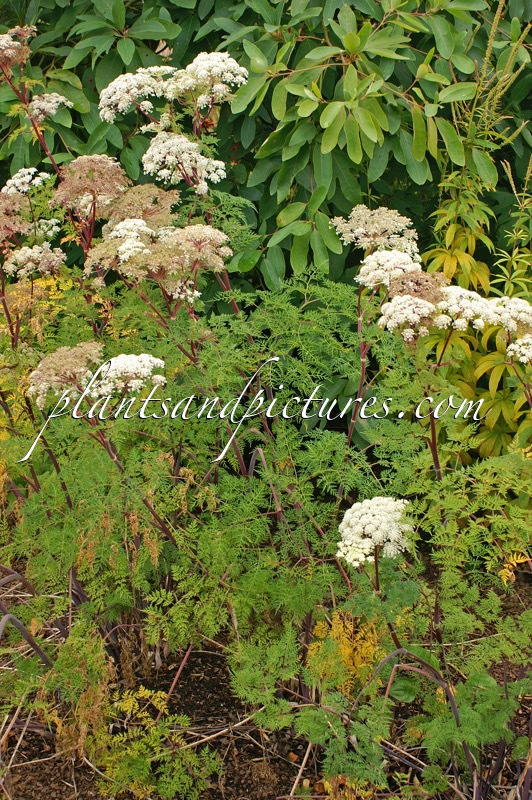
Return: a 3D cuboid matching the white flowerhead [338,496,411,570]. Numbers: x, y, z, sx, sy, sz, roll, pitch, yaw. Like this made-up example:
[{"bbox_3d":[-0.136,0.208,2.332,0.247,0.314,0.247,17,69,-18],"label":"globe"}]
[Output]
[{"bbox_3d":[0.233,0.287,2.500,0.160,0.115,0.152,0,15,0],"label":"white flowerhead"}]

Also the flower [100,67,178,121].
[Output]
[{"bbox_3d":[-0.284,-0.675,2.550,0.170,0.100,0.155,-12,15,3],"label":"flower"}]

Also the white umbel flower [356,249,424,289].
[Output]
[{"bbox_3d":[0.289,-0.308,2.700,0.154,0.082,0.146,0,15,0],"label":"white umbel flower"}]

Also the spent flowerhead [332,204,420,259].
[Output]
[{"bbox_3d":[0.249,-0.379,2.600,0.195,0.100,0.180,5,15,-1],"label":"spent flowerhead"}]

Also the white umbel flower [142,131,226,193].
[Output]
[{"bbox_3d":[-0.194,-0.566,2.750,0.195,0.130,0.185,0,15,0],"label":"white umbel flower"}]

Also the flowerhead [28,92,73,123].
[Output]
[{"bbox_3d":[-0.457,-0.621,2.450,0.093,0.056,0.085,0,15,0],"label":"flowerhead"}]

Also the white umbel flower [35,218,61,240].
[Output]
[{"bbox_3d":[-0.464,-0.362,2.450,0.058,0.043,0.055,0,15,0],"label":"white umbel flower"}]

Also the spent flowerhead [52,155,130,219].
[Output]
[{"bbox_3d":[-0.393,-0.479,2.600,0.175,0.125,0.166,0,15,0],"label":"spent flowerhead"}]

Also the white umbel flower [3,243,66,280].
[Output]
[{"bbox_3d":[-0.481,-0.288,2.400,0.133,0.070,0.120,0,15,0],"label":"white umbel flower"}]

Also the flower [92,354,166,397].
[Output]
[{"bbox_3d":[-0.278,-0.052,2.350,0.148,0.068,0.140,0,16,0],"label":"flower"}]

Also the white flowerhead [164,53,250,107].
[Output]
[{"bbox_3d":[-0.131,-0.710,2.550,0.183,0.110,0.165,0,15,0],"label":"white flowerhead"}]

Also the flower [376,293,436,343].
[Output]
[{"bbox_3d":[0.319,-0.184,2.600,0.132,0.090,0.125,0,15,0],"label":"flower"}]

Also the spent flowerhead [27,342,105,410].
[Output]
[{"bbox_3d":[-0.406,-0.052,2.350,0.170,0.085,0.155,-23,15,6],"label":"spent flowerhead"}]

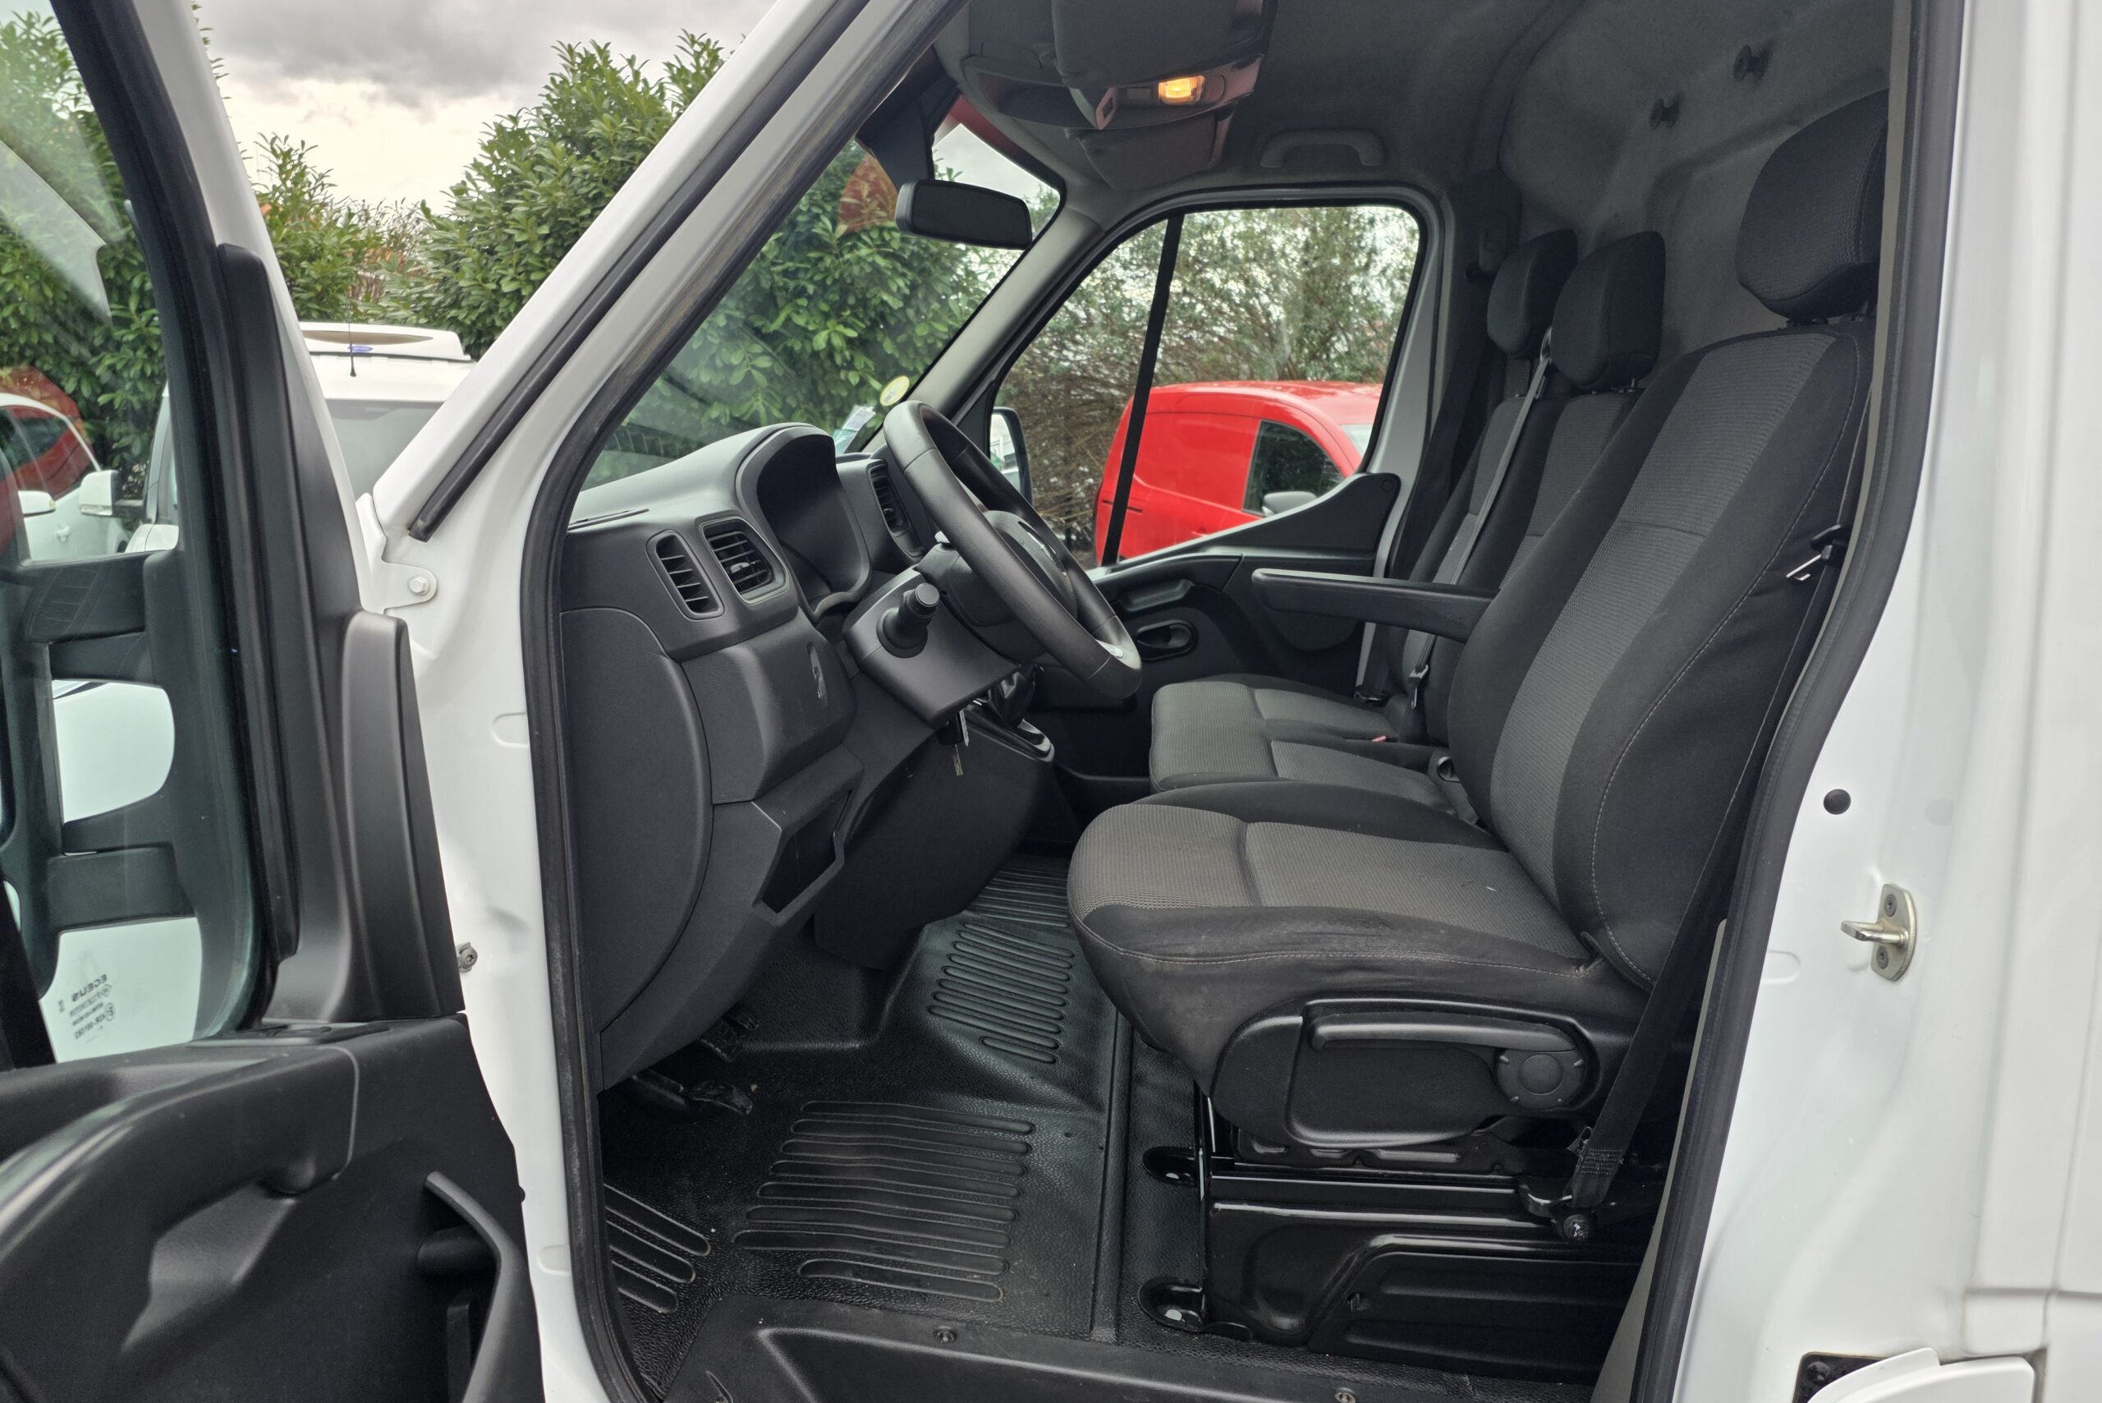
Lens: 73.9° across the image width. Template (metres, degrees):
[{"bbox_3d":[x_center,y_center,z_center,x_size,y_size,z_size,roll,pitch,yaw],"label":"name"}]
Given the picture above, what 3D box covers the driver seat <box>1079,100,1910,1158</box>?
[{"bbox_3d":[0.435,-0.112,1.437,0.837,0.955,0.520,0,12,5],"label":"driver seat"}]

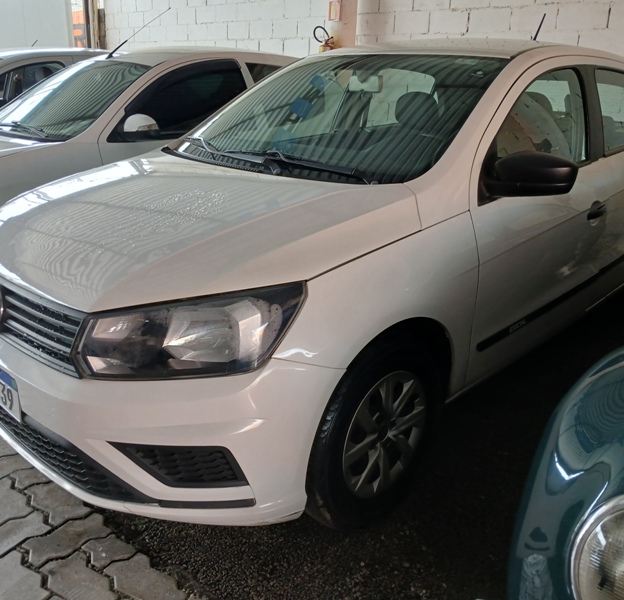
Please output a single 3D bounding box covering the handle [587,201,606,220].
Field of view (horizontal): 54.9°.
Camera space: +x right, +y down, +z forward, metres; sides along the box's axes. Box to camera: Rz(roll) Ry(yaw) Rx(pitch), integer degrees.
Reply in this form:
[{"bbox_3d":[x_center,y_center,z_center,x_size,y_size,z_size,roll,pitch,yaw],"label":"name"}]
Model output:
[{"bbox_3d":[1.150,-0.358,2.413,0.050,0.060,0.170,18,26,41],"label":"handle"}]

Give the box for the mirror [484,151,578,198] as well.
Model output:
[{"bbox_3d":[0.693,-0.400,1.896,0.220,0.138,0.165,18,26,41],"label":"mirror"}]

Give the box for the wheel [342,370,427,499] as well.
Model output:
[{"bbox_3d":[0.176,0.382,1.815,0.160,0.402,0.402,18,26,41],"label":"wheel"}]

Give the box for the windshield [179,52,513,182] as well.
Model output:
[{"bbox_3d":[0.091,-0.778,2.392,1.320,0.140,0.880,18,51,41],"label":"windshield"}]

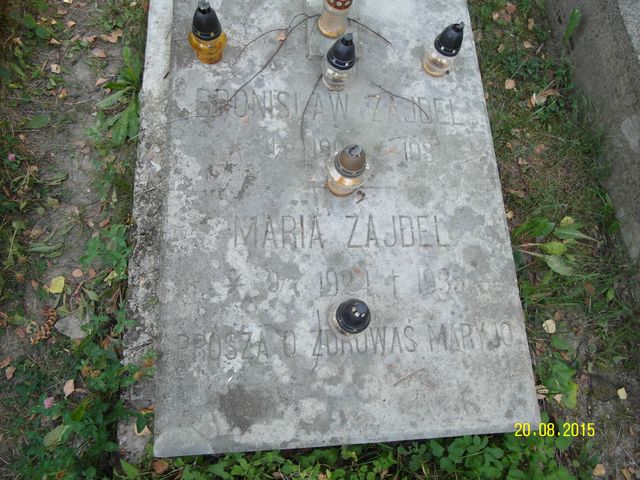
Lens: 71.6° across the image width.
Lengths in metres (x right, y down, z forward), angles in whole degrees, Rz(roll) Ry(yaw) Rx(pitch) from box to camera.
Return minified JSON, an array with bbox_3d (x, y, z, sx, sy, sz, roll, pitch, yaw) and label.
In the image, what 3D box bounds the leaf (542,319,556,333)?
[{"bbox_3d":[0.655,0.247,1.265,0.037,0.008,0.037,-18,77,-12],"label":"leaf"}]

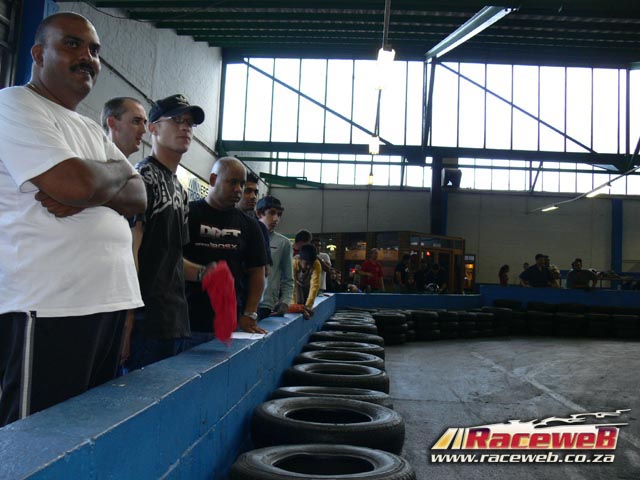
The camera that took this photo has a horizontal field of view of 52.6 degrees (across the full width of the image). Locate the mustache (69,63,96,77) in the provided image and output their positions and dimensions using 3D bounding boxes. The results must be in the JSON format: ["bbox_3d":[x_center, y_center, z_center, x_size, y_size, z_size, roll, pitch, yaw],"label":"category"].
[{"bbox_3d":[-0.620,-0.449,1.700,0.030,0.028,0.075,0,-4,37],"label":"mustache"}]

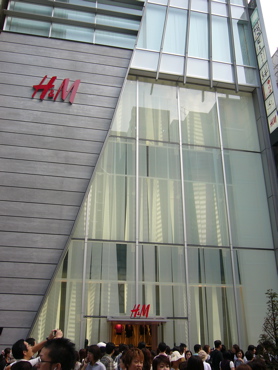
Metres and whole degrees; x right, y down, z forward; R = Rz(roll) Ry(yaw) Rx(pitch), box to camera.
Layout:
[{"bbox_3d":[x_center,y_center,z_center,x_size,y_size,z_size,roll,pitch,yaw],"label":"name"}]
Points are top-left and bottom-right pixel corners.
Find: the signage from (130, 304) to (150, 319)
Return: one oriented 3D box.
[{"bbox_3d":[0.073,5.754,17.032,0.925,0.576,0.100,5,-23,-11],"label":"signage"}]

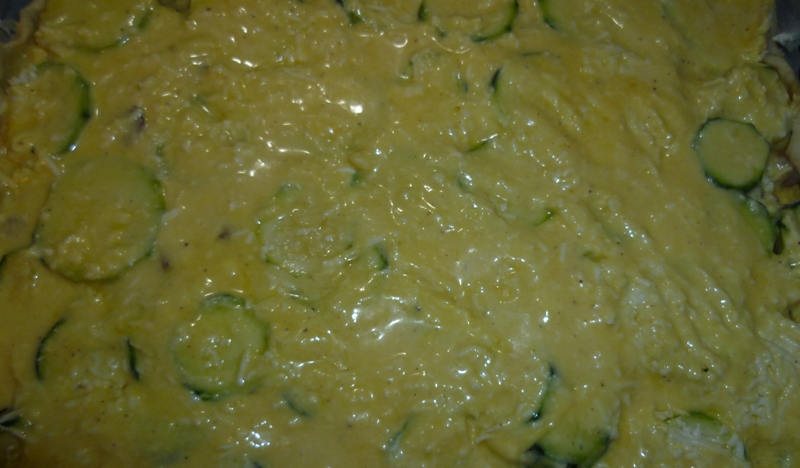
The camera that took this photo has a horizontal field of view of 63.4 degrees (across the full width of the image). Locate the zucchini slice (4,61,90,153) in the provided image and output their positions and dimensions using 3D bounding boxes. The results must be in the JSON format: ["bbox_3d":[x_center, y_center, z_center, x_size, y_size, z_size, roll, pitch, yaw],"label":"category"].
[{"bbox_3d":[-0.174,-0.062,0.321,0.040,0.008,0.044,0,75,0],"label":"zucchini slice"}]

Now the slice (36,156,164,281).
[{"bbox_3d":[-0.141,-0.008,0.306,0.057,0.008,0.058,0,75,0],"label":"slice"}]

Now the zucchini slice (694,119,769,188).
[{"bbox_3d":[0.161,-0.039,0.315,0.032,0.008,0.034,0,75,0],"label":"zucchini slice"}]

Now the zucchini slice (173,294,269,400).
[{"bbox_3d":[-0.080,0.051,0.290,0.042,0.008,0.045,0,75,0],"label":"zucchini slice"}]

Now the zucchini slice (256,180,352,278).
[{"bbox_3d":[-0.045,-0.002,0.305,0.044,0.008,0.045,0,75,0],"label":"zucchini slice"}]

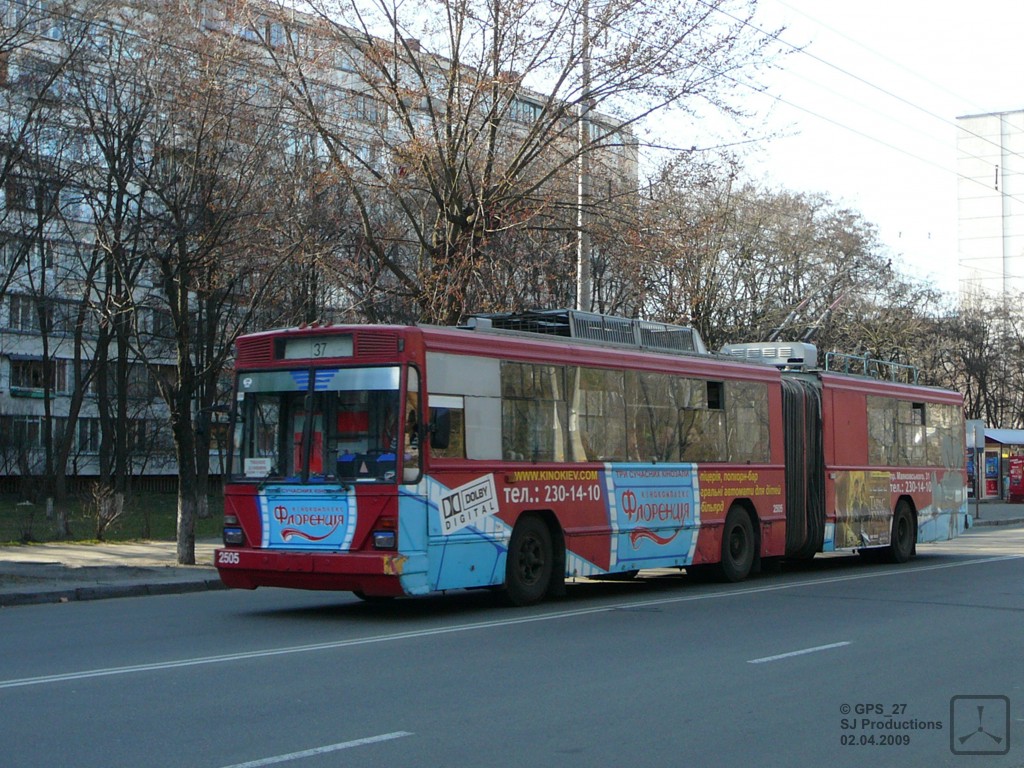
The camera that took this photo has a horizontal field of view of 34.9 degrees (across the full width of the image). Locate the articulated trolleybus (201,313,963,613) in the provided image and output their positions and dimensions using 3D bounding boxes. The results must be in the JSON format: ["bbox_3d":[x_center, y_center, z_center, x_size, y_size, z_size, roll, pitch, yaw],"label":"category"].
[{"bbox_3d":[2.698,1.122,24.343,2.520,3.420,17.361,-2,-4,34],"label":"articulated trolleybus"}]

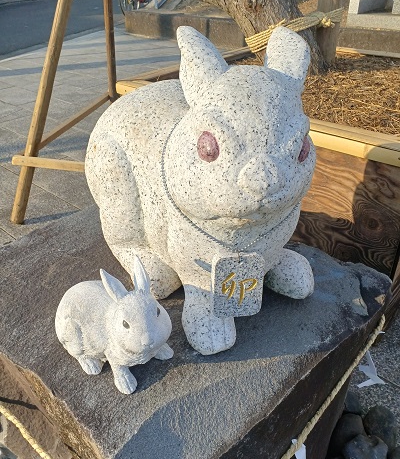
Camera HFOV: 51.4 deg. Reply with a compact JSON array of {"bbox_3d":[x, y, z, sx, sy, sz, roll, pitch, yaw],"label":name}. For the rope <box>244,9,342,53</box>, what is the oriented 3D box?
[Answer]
[{"bbox_3d":[0.399,-0.840,1.754,0.400,0.170,0.220,-2,33,0],"label":"rope"}]

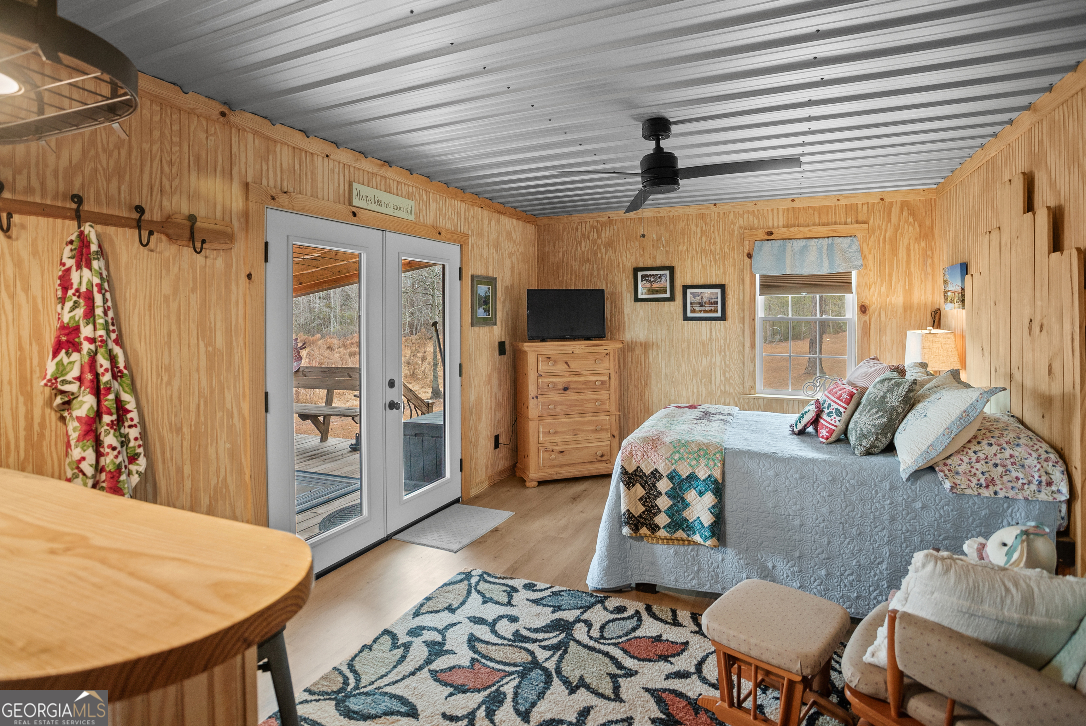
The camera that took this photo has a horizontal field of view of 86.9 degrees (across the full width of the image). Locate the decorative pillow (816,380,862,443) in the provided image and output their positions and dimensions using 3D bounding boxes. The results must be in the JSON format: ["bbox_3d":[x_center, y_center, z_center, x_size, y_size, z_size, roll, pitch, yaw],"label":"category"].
[{"bbox_3d":[1.699,0.275,3.310,0.120,0.340,0.340,27,11,10],"label":"decorative pillow"}]

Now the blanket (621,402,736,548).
[{"bbox_3d":[0.950,0.623,3.620,0.550,0.540,1.400,2,4,24],"label":"blanket"}]

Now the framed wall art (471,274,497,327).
[{"bbox_3d":[-0.505,-0.539,4.980,0.025,0.435,0.400,2,4,24],"label":"framed wall art"}]

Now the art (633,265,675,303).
[{"bbox_3d":[1.047,-0.736,5.396,0.381,0.325,0.025,2,6,24],"label":"art"}]

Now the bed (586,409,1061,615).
[{"bbox_3d":[1.502,0.788,3.466,1.960,0.780,1.560,2,6,24],"label":"bed"}]

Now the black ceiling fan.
[{"bbox_3d":[0.632,-1.028,2.843,1.180,0.360,1.200,2,6,24],"label":"black ceiling fan"}]

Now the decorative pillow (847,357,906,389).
[{"bbox_3d":[1.990,0.171,3.540,0.150,0.440,0.460,37,16,16],"label":"decorative pillow"}]

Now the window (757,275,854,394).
[{"bbox_3d":[2.265,-0.373,4.970,0.765,1.260,0.090,2,4,24],"label":"window"}]

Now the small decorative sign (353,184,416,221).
[{"bbox_3d":[-1.013,-1.022,3.679,0.020,0.131,0.599,2,6,24],"label":"small decorative sign"}]

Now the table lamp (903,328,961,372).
[{"bbox_3d":[2.630,0.078,3.900,0.265,0.650,0.265,1,4,9],"label":"table lamp"}]

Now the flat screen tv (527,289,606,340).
[{"bbox_3d":[0.205,-0.435,5.230,0.745,0.470,0.110,-1,4,-18],"label":"flat screen tv"}]

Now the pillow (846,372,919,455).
[{"bbox_3d":[1.813,0.259,3.094,0.160,0.450,0.430,31,11,9],"label":"pillow"}]

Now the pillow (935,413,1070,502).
[{"bbox_3d":[2.030,0.397,2.690,0.470,0.250,0.670,2,4,24],"label":"pillow"}]

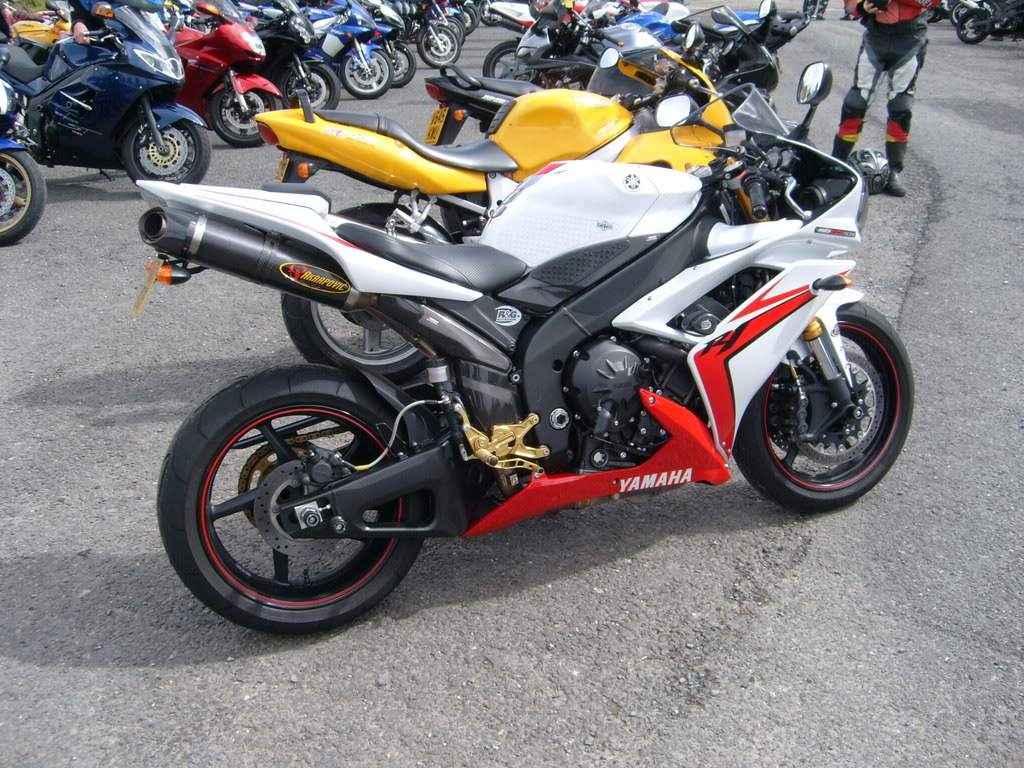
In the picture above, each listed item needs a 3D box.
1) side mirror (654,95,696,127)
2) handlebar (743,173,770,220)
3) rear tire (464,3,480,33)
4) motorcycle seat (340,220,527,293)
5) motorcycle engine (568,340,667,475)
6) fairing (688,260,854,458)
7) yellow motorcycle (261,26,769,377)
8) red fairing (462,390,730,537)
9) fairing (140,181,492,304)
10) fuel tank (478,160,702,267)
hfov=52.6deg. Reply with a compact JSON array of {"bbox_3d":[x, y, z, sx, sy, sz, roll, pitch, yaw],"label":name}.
[{"bbox_3d":[0.463,-0.761,2.914,0.075,0.095,0.150,-12,10,-30],"label":"side mirror"},{"bbox_3d":[0.565,-0.439,2.372,0.050,0.050,0.160,8,36,5],"label":"handlebar"},{"bbox_3d":[-0.849,-6.810,19.317,0.610,0.610,0.140,3,22,13],"label":"rear tire"},{"bbox_3d":[-0.189,-0.294,2.396,0.450,0.180,0.280,-9,9,-19],"label":"motorcycle seat"},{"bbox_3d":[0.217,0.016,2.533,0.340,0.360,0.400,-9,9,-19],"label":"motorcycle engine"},{"bbox_3d":[0.623,-0.056,2.531,0.500,0.430,0.180,-9,9,-19],"label":"fairing"},{"bbox_3d":[0.146,-0.645,3.797,2.030,1.140,0.700,-8,10,-15],"label":"yellow motorcycle"},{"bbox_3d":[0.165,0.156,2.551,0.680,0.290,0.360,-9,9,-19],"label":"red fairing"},{"bbox_3d":[-0.449,-0.316,2.301,0.680,0.320,0.260,-9,9,-19],"label":"fairing"},{"bbox_3d":[0.178,-0.415,2.514,0.550,0.270,0.350,-9,9,-19],"label":"fuel tank"}]

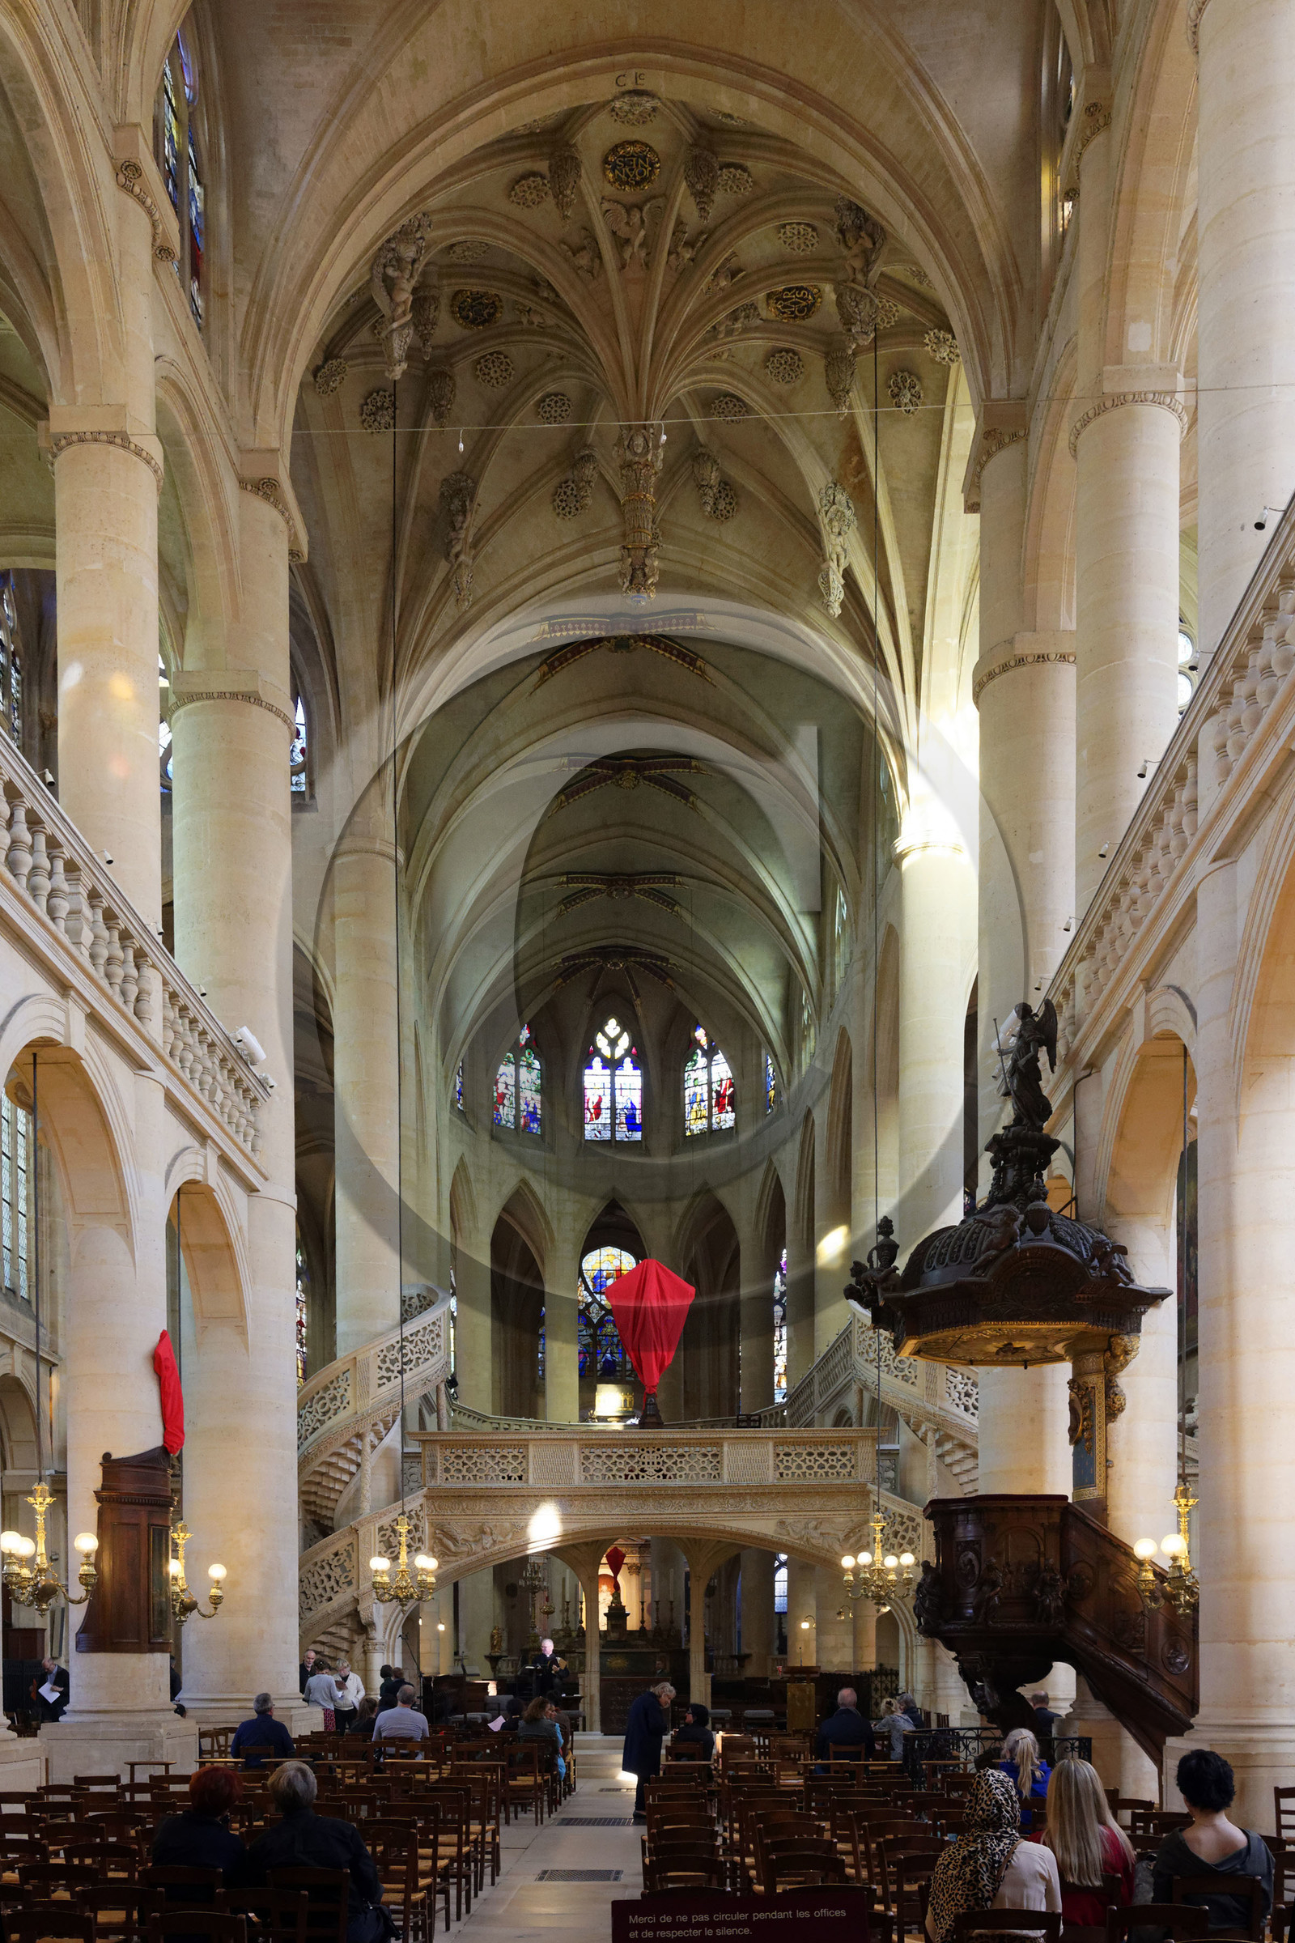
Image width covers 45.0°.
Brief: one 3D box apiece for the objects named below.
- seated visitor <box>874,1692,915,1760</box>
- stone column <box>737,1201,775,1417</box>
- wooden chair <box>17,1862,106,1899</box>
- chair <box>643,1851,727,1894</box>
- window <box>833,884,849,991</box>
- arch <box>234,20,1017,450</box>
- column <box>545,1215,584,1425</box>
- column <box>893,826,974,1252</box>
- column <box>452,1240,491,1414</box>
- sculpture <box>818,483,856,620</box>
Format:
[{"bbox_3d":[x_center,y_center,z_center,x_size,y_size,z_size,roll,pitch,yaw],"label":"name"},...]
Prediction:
[{"bbox_3d":[2.730,8.630,17.300,0.500,1.280,0.750,1,-4,-11],"label":"seated visitor"},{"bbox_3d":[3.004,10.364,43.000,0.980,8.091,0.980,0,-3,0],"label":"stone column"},{"bbox_3d":[-2.633,4.387,7.050,0.410,0.890,0.430,0,0,2],"label":"wooden chair"},{"bbox_3d":[0.170,4.450,7.250,0.410,0.880,0.450,0,-4,2],"label":"chair"},{"bbox_3d":[5.627,-0.861,45.500,0.300,3.600,2.300,0,0,-3],"label":"window"},{"bbox_3d":[-0.259,-11.514,24.300,12.000,6.700,1.400,0,0,2],"label":"arch"},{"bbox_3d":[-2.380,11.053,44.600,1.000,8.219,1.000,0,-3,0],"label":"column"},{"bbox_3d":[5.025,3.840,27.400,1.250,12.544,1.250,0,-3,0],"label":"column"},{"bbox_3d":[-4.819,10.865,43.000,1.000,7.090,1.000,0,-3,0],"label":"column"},{"bbox_3d":[3.500,-7.830,29.000,0.760,2.530,0.720,-1,-4,19],"label":"sculpture"}]

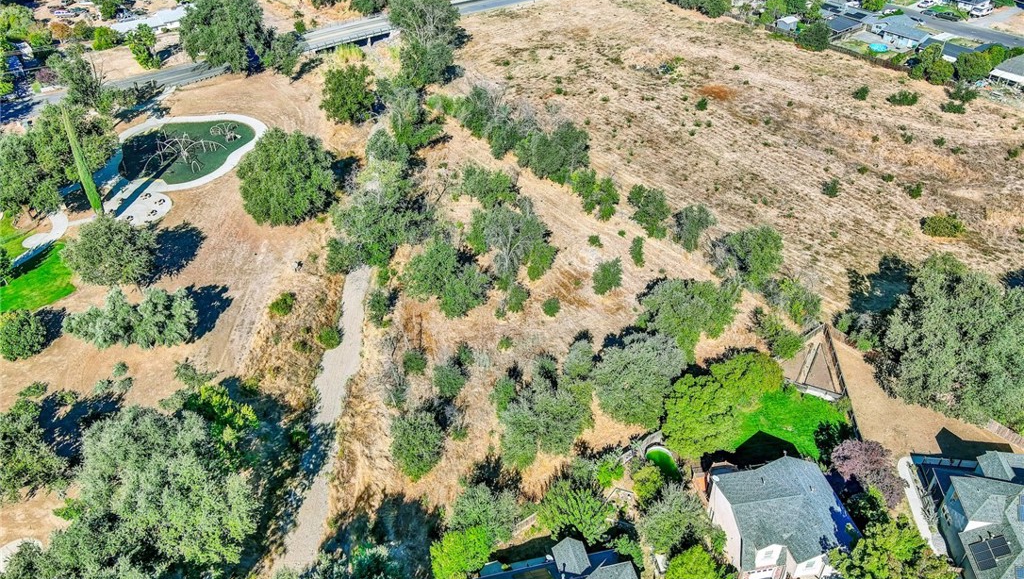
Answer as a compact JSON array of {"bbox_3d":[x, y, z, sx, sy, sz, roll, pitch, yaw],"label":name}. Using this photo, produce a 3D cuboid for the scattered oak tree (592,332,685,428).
[{"bbox_3d":[16.810,12.440,110.280,12.100,10.000,13.500,0,38,0],"label":"scattered oak tree"}]

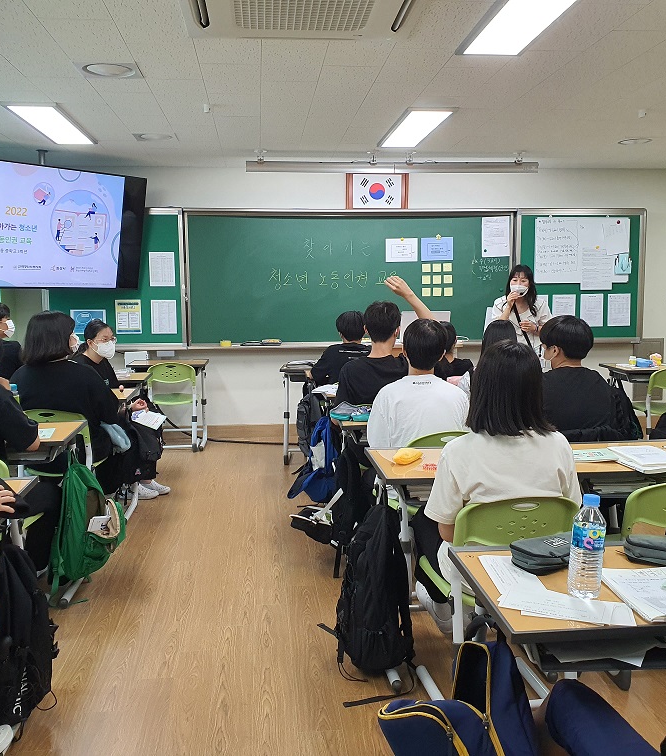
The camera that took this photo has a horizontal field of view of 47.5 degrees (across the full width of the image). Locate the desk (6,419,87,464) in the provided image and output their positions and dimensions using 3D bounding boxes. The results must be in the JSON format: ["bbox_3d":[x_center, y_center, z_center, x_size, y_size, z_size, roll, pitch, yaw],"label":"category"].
[{"bbox_3d":[-1.377,0.590,3.216,0.610,0.725,0.460,-1,7,-5],"label":"desk"}]

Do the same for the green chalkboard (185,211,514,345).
[{"bbox_3d":[0.184,-0.876,6.702,2.948,1.200,0.080,-1,7,-5],"label":"green chalkboard"}]

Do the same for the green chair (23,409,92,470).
[{"bbox_3d":[-1.484,0.536,4.122,0.440,0.790,0.500,0,7,0],"label":"green chair"}]

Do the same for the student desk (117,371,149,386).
[{"bbox_3d":[-1.687,0.371,5.570,0.690,0.755,0.490,-1,7,-5],"label":"student desk"}]

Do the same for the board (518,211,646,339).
[{"bbox_3d":[2.272,-0.924,6.907,1.210,1.212,0.060,-1,7,-5],"label":"board"}]

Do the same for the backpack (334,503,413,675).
[{"bbox_3d":[0.152,0.750,2.781,0.260,0.585,0.300,-2,7,-13],"label":"backpack"}]

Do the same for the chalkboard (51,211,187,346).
[{"bbox_3d":[-1.919,-0.880,6.666,1.190,1.200,0.045,-1,7,-5],"label":"chalkboard"}]

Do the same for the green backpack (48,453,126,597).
[{"bbox_3d":[-1.030,0.592,3.204,0.250,0.560,0.300,0,7,3],"label":"green backpack"}]

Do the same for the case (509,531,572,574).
[{"bbox_3d":[0.486,0.371,1.621,0.200,0.048,0.100,-4,7,-27],"label":"case"}]

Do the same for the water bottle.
[{"bbox_3d":[0.487,0.315,1.442,0.066,0.200,0.066,-1,7,-5],"label":"water bottle"}]

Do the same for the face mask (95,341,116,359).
[{"bbox_3d":[-1.486,-0.186,4.931,0.090,0.115,0.130,7,10,20],"label":"face mask"}]

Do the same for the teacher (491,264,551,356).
[{"bbox_3d":[1.567,-0.159,6.349,0.500,1.560,0.340,1,7,11],"label":"teacher"}]

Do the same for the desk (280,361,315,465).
[{"bbox_3d":[-0.112,0.271,5.934,0.610,0.725,0.460,-1,7,-5],"label":"desk"}]

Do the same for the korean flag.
[{"bbox_3d":[0.394,-1.680,6.787,0.460,0.310,0.030,-1,7,-5],"label":"korean flag"}]

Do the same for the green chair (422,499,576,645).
[{"bbox_3d":[0.474,0.670,2.346,0.390,0.740,0.480,-2,7,-11],"label":"green chair"}]

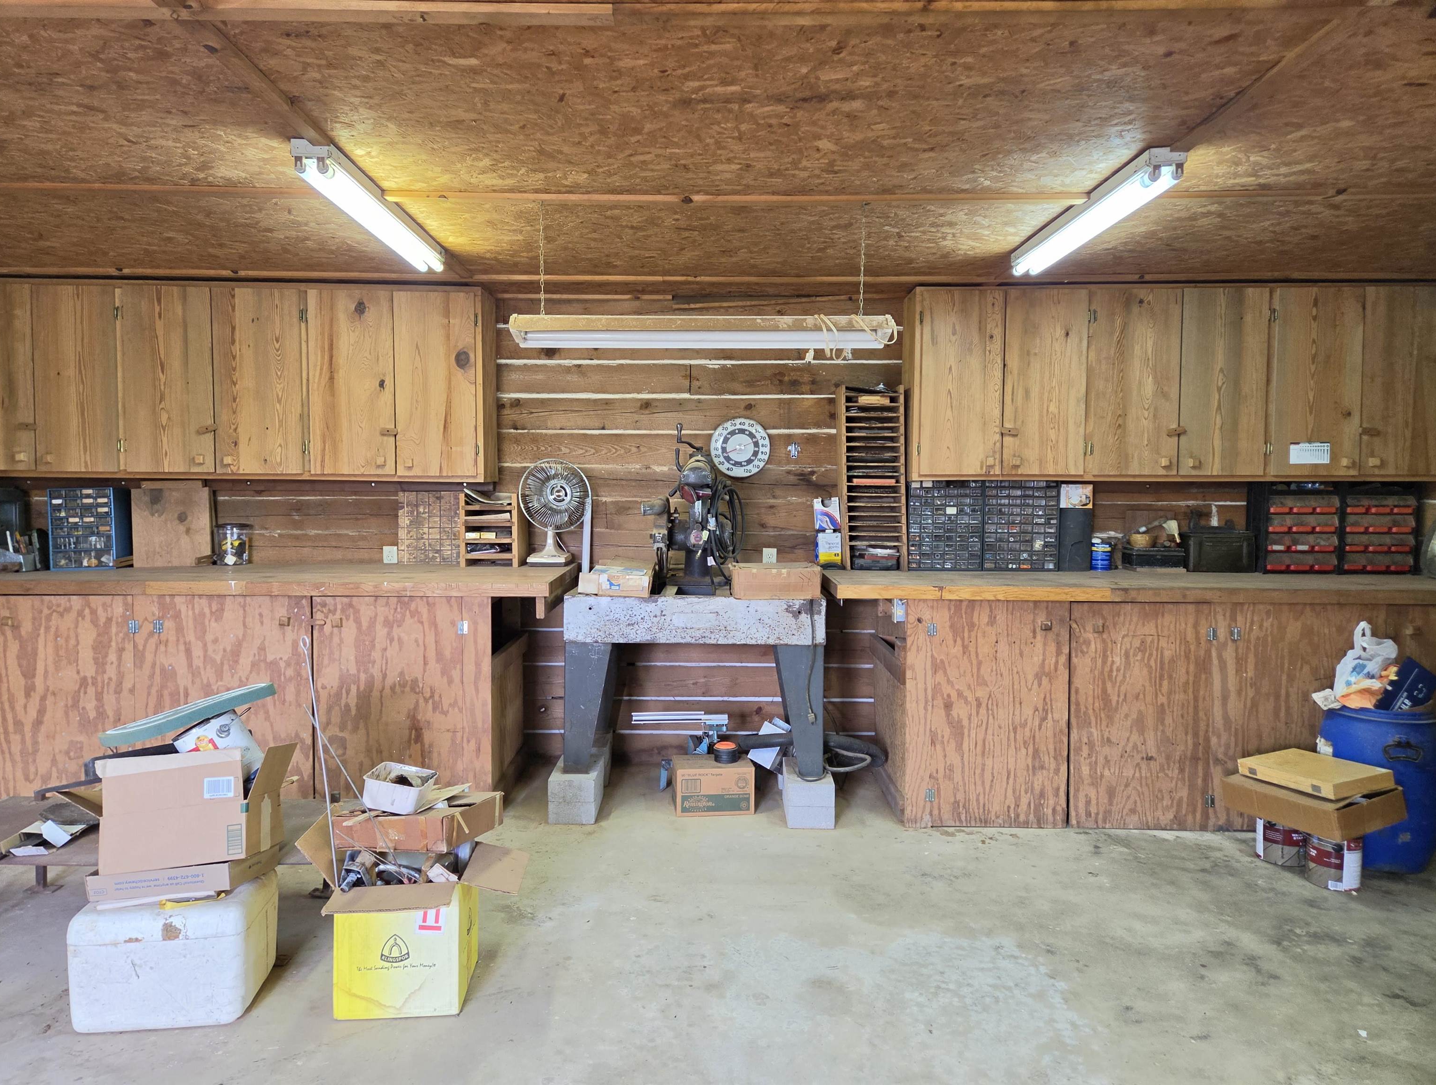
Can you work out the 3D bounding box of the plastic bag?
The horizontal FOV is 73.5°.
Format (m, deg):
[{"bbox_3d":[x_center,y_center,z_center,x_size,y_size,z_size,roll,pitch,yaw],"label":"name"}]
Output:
[{"bbox_3d":[2.468,0.447,3.666,0.210,0.290,0.200,2,3,34],"label":"plastic bag"}]

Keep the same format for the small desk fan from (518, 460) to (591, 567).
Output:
[{"bbox_3d":[-0.795,-0.146,4.710,0.350,0.525,0.260,-1,3,-13],"label":"small desk fan"}]

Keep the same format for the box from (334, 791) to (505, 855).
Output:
[{"bbox_3d":[-0.870,0.819,2.822,0.365,0.096,0.301,-5,-3,18],"label":"box"}]

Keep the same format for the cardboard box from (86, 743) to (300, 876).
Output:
[{"bbox_3d":[-1.509,0.744,2.730,0.510,0.294,0.316,-5,-8,-7],"label":"cardboard box"}]

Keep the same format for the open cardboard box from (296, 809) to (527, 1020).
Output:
[{"bbox_3d":[-0.809,0.996,2.631,0.550,0.475,0.420,0,3,-4],"label":"open cardboard box"}]

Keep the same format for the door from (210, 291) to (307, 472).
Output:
[{"bbox_3d":[-2.187,-0.768,4.568,0.425,0.885,0.030,0,3,-1],"label":"door"}]

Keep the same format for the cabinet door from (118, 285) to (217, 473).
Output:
[{"bbox_3d":[-2.611,-0.771,4.563,0.430,0.885,0.030,0,3,-1],"label":"cabinet door"}]

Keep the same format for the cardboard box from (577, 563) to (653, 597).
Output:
[{"bbox_3d":[-0.425,0.163,4.110,0.290,0.106,0.280,0,3,2],"label":"cardboard box"}]

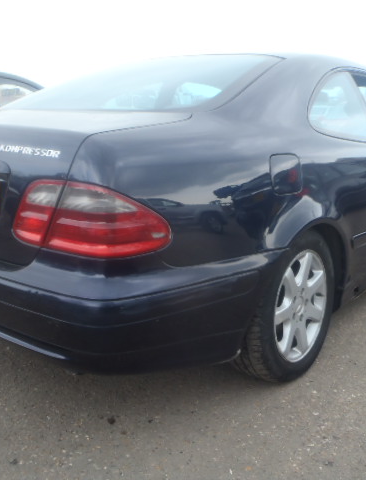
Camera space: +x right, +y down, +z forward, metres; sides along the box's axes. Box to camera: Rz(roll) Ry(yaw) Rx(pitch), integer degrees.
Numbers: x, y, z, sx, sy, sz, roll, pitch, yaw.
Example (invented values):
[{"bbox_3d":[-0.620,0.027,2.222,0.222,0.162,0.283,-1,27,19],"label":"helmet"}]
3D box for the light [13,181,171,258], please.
[{"bbox_3d":[-0.259,-0.066,1.443,0.430,0.200,0.210,9,15,30],"label":"light"}]

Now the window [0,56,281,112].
[{"bbox_3d":[-0.184,-0.722,2.311,1.170,0.100,0.720,11,38,39],"label":"window"}]

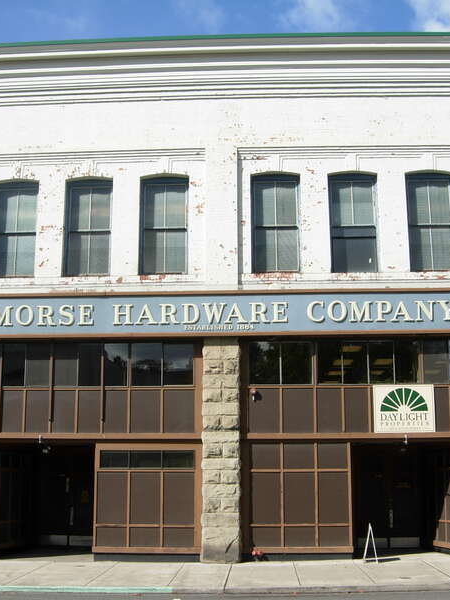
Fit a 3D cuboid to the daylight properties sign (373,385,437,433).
[{"bbox_3d":[4.029,2.450,18.707,1.350,1.048,0.060,-1,-11,2],"label":"daylight properties sign"}]

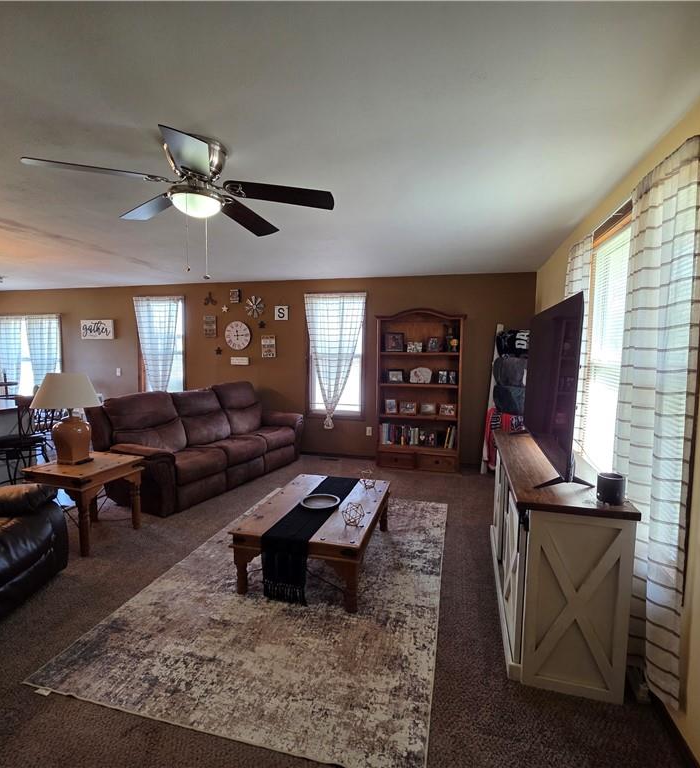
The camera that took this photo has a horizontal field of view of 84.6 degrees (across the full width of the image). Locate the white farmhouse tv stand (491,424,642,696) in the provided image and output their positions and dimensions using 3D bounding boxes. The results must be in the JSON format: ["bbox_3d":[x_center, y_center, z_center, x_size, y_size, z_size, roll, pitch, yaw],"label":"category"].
[{"bbox_3d":[1.133,0.839,2.274,0.448,0.792,1.467,2,5,17],"label":"white farmhouse tv stand"}]

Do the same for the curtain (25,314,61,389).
[{"bbox_3d":[-4.795,-0.354,5.995,0.673,1.484,0.090,1,4,11],"label":"curtain"}]

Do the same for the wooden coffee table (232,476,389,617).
[{"bbox_3d":[-0.181,1.000,2.602,0.742,0.405,1.078,1,4,14],"label":"wooden coffee table"}]

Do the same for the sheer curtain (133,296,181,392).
[{"bbox_3d":[-3.021,-0.431,6.061,0.908,1.857,0.081,2,5,15],"label":"sheer curtain"}]

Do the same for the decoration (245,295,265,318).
[{"bbox_3d":[-1.375,-1.114,5.582,0.308,0.323,0.035,2,5,15],"label":"decoration"}]

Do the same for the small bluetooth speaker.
[{"bbox_3d":[1.092,0.437,1.605,0.096,0.109,0.096,2,5,17],"label":"small bluetooth speaker"}]

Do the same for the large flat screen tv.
[{"bbox_3d":[1.278,-0.026,2.502,0.081,0.879,1.515,2,5,17],"label":"large flat screen tv"}]

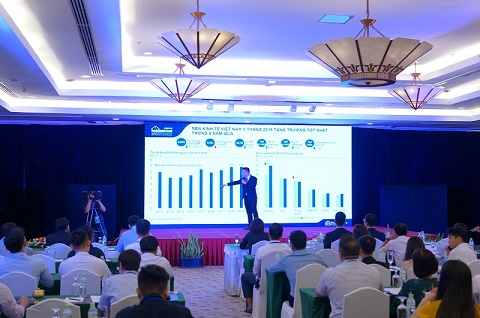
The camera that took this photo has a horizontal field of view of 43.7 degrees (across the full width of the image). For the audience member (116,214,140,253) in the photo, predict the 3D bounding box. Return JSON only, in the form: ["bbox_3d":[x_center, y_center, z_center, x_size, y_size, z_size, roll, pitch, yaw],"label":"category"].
[{"bbox_3d":[-1.641,1.548,9.310,0.525,1.313,0.828,0,-3,-6],"label":"audience member"}]

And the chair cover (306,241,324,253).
[{"bbox_3d":[1.055,1.710,9.119,0.424,0.959,0.535,0,-3,-11],"label":"chair cover"}]

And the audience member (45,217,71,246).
[{"bbox_3d":[-2.817,1.588,9.345,0.500,1.300,0.750,0,-2,-8],"label":"audience member"}]

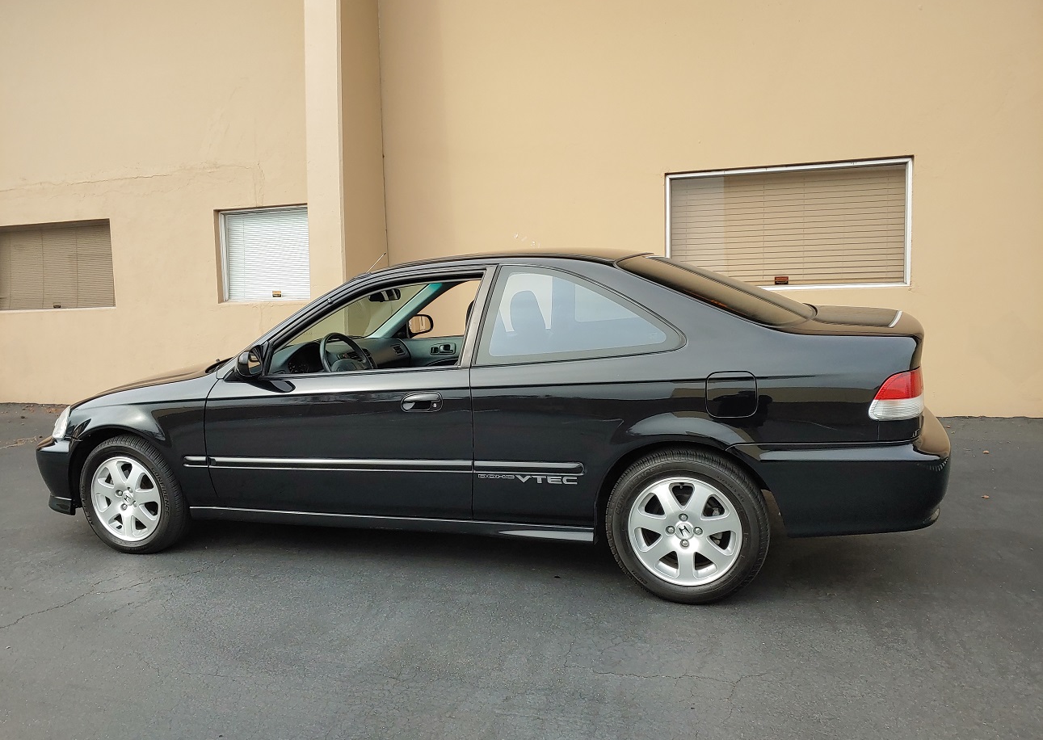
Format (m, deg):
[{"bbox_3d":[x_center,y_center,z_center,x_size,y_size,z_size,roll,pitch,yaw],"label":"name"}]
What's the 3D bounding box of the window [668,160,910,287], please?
[{"bbox_3d":[2.154,-1.168,6.232,1.894,1.026,0.090,0,5,18],"label":"window"}]

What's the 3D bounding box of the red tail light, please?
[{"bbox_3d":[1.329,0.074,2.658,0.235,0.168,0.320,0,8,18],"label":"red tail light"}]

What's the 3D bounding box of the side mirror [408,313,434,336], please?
[{"bbox_3d":[-0.674,-0.294,4.870,0.120,0.145,0.200,1,9,30],"label":"side mirror"}]

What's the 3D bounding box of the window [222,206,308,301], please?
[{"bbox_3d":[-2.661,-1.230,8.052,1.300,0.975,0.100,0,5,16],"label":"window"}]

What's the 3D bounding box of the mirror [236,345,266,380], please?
[{"bbox_3d":[-1.168,-0.036,3.255,0.115,0.145,0.190,-1,7,10],"label":"mirror"}]

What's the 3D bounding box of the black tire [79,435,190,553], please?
[{"bbox_3d":[-1.865,0.598,3.676,0.600,0.600,0.200,0,7,18],"label":"black tire"}]

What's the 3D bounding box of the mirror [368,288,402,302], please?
[{"bbox_3d":[-0.715,-0.393,3.933,0.040,0.062,0.222,9,13,35],"label":"mirror"}]

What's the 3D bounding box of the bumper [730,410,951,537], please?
[{"bbox_3d":[1.403,0.328,3.375,0.870,0.400,1.690,0,7,18],"label":"bumper"}]

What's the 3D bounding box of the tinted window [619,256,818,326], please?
[{"bbox_3d":[0.927,-0.354,3.438,0.820,0.110,1.240,24,14,13],"label":"tinted window"}]

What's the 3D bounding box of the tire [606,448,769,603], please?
[{"bbox_3d":[0.629,0.585,2.870,0.594,0.592,0.200,0,8,18],"label":"tire"}]

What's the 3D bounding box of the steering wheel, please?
[{"bbox_3d":[-0.849,-0.009,3.661,0.110,0.380,0.380,-28,-2,19],"label":"steering wheel"}]

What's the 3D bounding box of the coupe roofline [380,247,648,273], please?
[{"bbox_3d":[0.046,-0.532,3.696,1.120,0.100,1.140,0,7,18],"label":"coupe roofline"}]

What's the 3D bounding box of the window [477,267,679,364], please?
[{"bbox_3d":[0.209,-0.232,2.924,0.799,0.415,0.060,-1,-16,16],"label":"window"}]

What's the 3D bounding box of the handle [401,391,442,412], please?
[{"bbox_3d":[-0.401,0.126,3.034,0.172,0.083,0.045,0,8,18],"label":"handle"}]

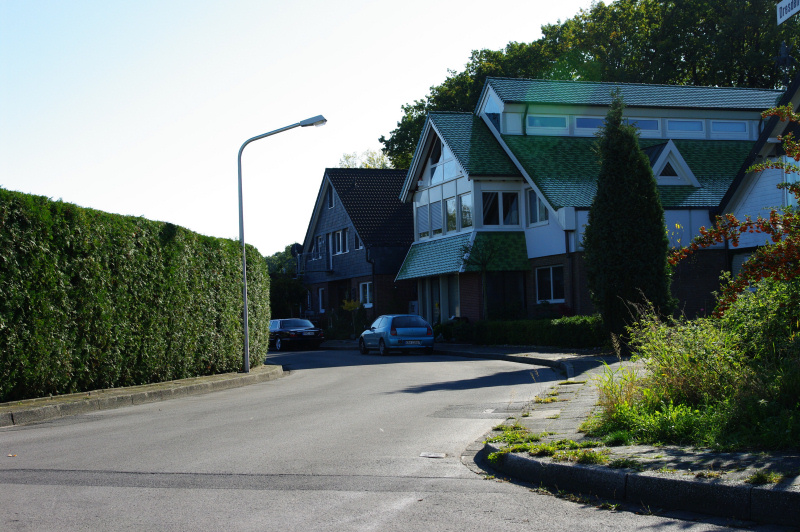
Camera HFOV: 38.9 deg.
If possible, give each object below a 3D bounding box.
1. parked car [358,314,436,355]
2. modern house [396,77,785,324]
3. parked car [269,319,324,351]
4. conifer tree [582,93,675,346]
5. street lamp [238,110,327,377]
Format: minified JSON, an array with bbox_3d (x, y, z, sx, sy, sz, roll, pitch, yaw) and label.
[{"bbox_3d":[-0.169,2.344,38.630,1.690,1.375,3.880,-1,-3,-17],"label":"parked car"},{"bbox_3d":[10.169,-2.605,51.142,18.695,11.350,11.900,-1,-3,-20],"label":"modern house"},{"bbox_3d":[-5.017,2.924,47.329,1.810,1.330,5.000,-1,-3,-30],"label":"parked car"},{"bbox_3d":[7.012,-1.474,35.672,2.800,8.000,2.800,-1,-3,-20],"label":"conifer tree"},{"bbox_3d":[-2.841,-0.566,27.435,2.200,6.200,0.300,-3,-3,11],"label":"street lamp"}]

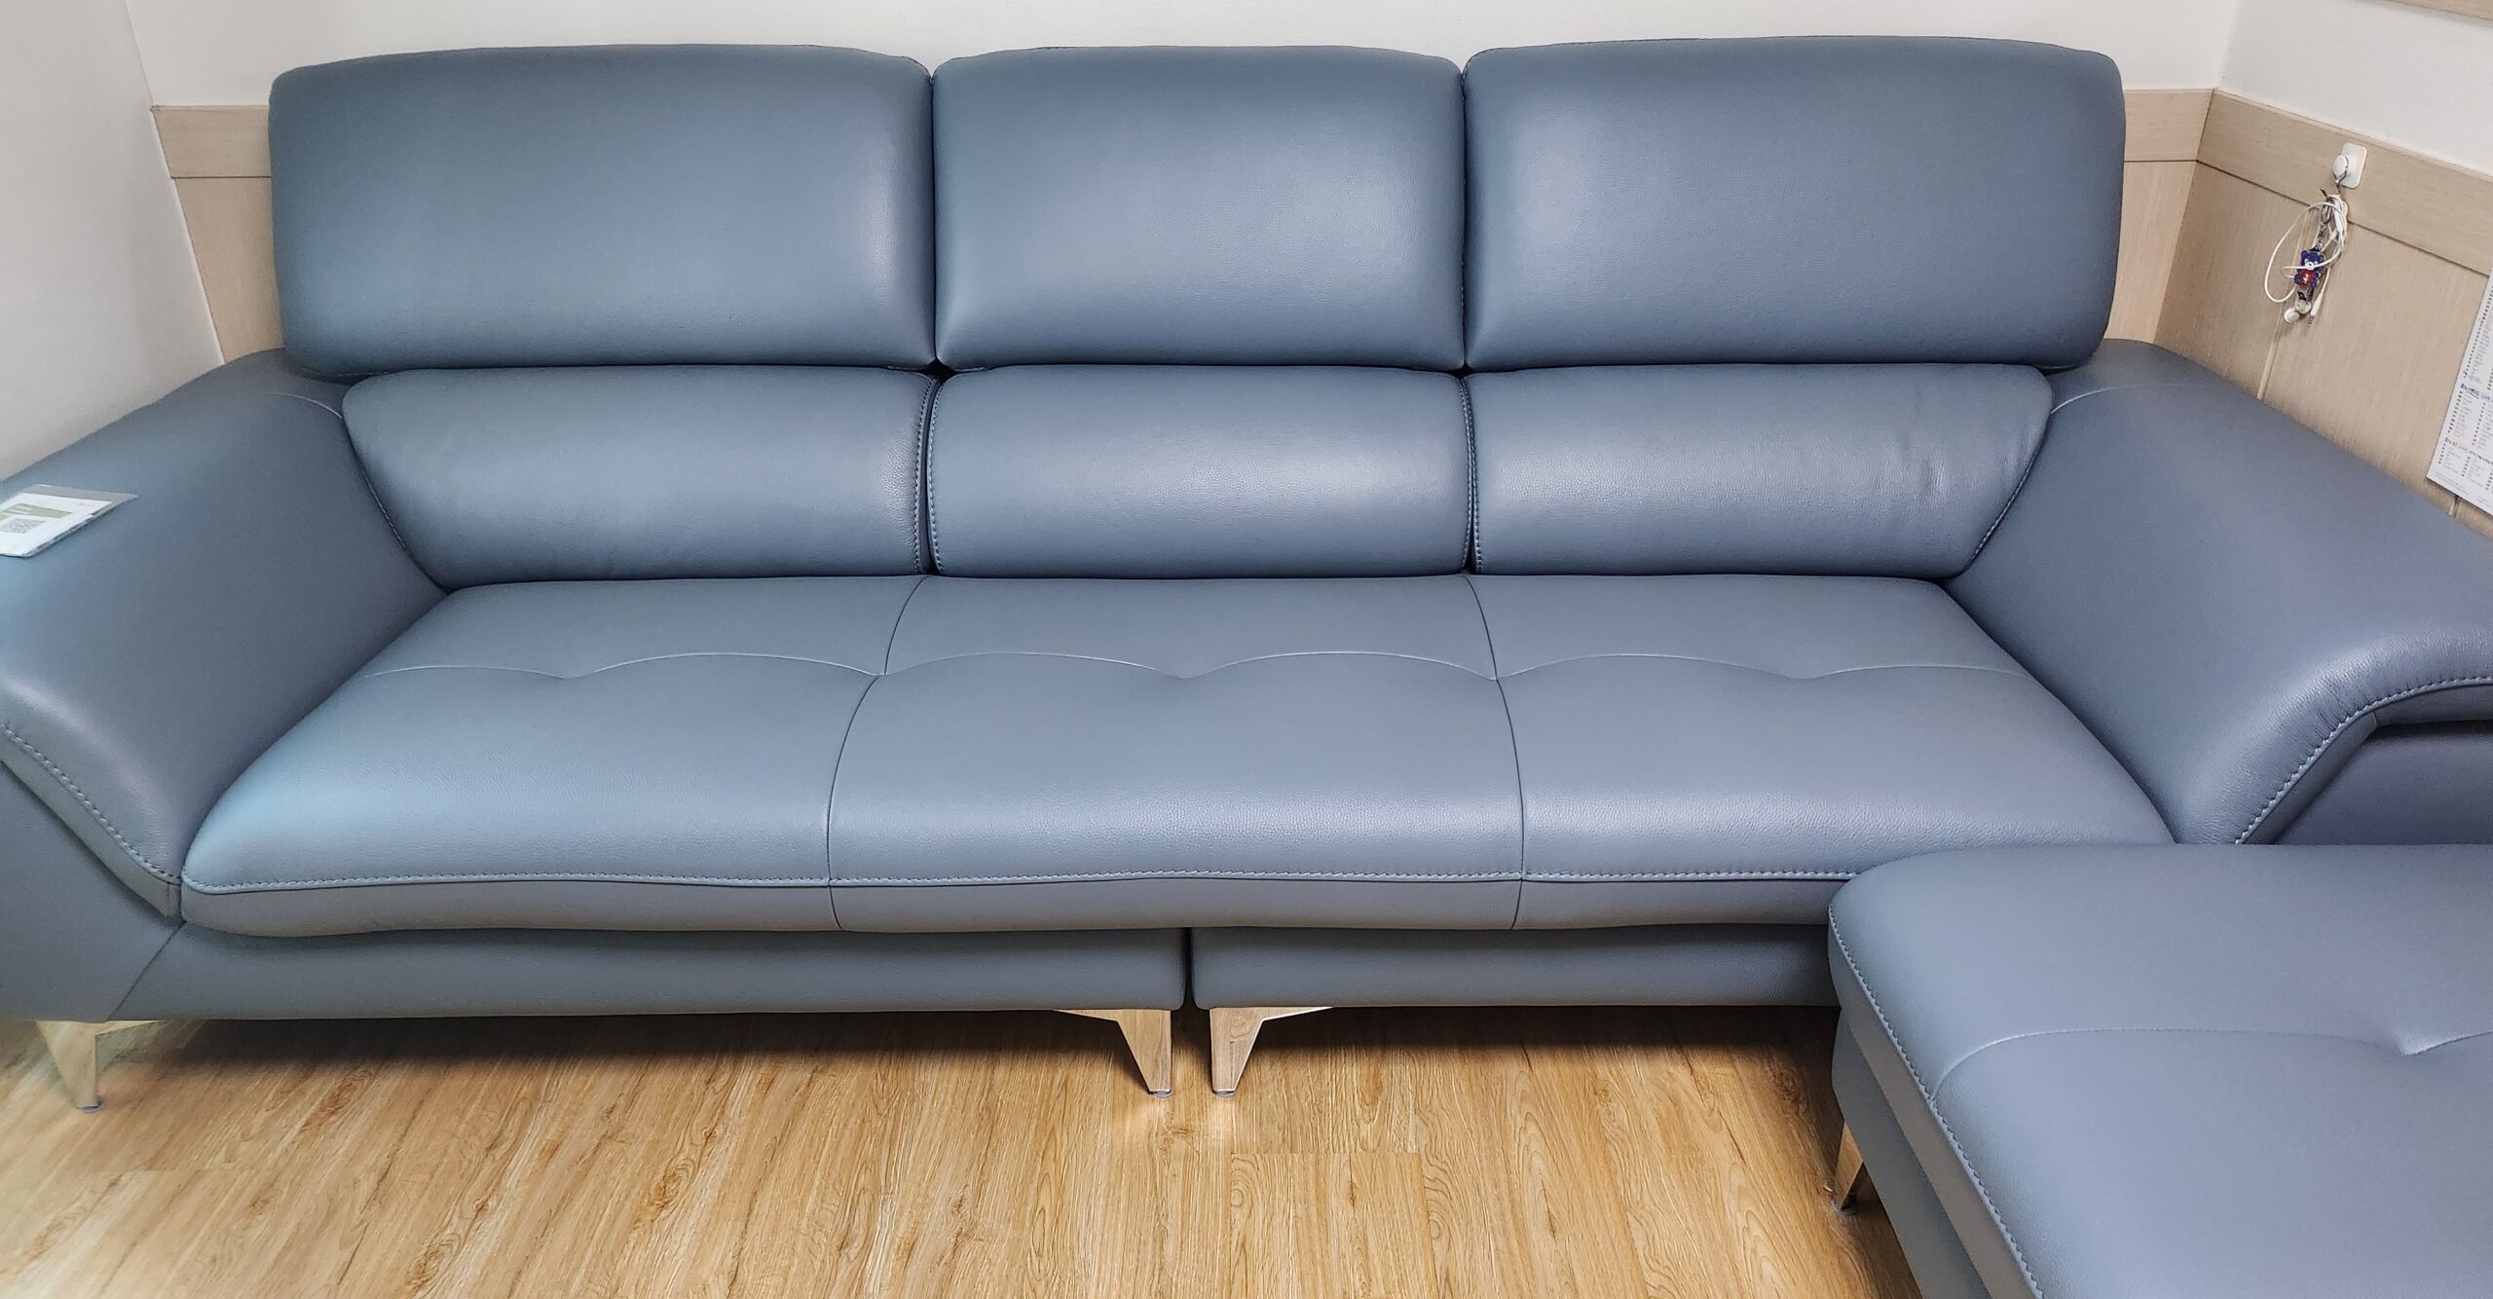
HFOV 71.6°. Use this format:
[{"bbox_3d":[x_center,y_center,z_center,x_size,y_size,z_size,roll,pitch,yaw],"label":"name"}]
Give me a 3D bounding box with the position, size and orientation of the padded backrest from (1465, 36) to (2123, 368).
[{"bbox_3d":[0.706,-0.580,2.290,0.846,0.402,0.170,0,10,0],"label":"padded backrest"}]

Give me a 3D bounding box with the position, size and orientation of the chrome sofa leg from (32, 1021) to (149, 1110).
[{"bbox_3d":[-1.266,0.438,1.976,0.130,0.120,0.117,0,27,0],"label":"chrome sofa leg"}]

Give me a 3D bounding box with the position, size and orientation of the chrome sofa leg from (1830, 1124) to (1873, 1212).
[{"bbox_3d":[0.669,0.549,1.727,0.126,0.120,0.122,0,27,0],"label":"chrome sofa leg"}]

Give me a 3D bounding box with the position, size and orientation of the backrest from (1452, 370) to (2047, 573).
[{"bbox_3d":[0.676,-0.252,2.360,0.760,0.286,0.200,0,10,0],"label":"backrest"}]

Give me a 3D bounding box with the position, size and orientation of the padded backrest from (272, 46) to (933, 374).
[{"bbox_3d":[-0.829,-0.567,2.286,0.851,0.402,0.170,0,10,0],"label":"padded backrest"}]

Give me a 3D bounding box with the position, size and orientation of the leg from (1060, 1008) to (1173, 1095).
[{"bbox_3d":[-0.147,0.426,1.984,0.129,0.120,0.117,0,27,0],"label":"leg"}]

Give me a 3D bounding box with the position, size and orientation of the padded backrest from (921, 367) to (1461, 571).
[{"bbox_3d":[-0.062,-0.246,2.358,0.715,0.286,0.200,0,10,0],"label":"padded backrest"}]

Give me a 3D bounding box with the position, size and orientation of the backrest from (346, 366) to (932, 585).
[{"bbox_3d":[-0.800,-0.240,2.356,0.760,0.286,0.200,0,10,0],"label":"backrest"}]

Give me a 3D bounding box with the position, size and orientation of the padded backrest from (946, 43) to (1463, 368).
[{"bbox_3d":[-0.060,-0.573,2.288,0.686,0.402,0.170,0,10,0],"label":"padded backrest"}]

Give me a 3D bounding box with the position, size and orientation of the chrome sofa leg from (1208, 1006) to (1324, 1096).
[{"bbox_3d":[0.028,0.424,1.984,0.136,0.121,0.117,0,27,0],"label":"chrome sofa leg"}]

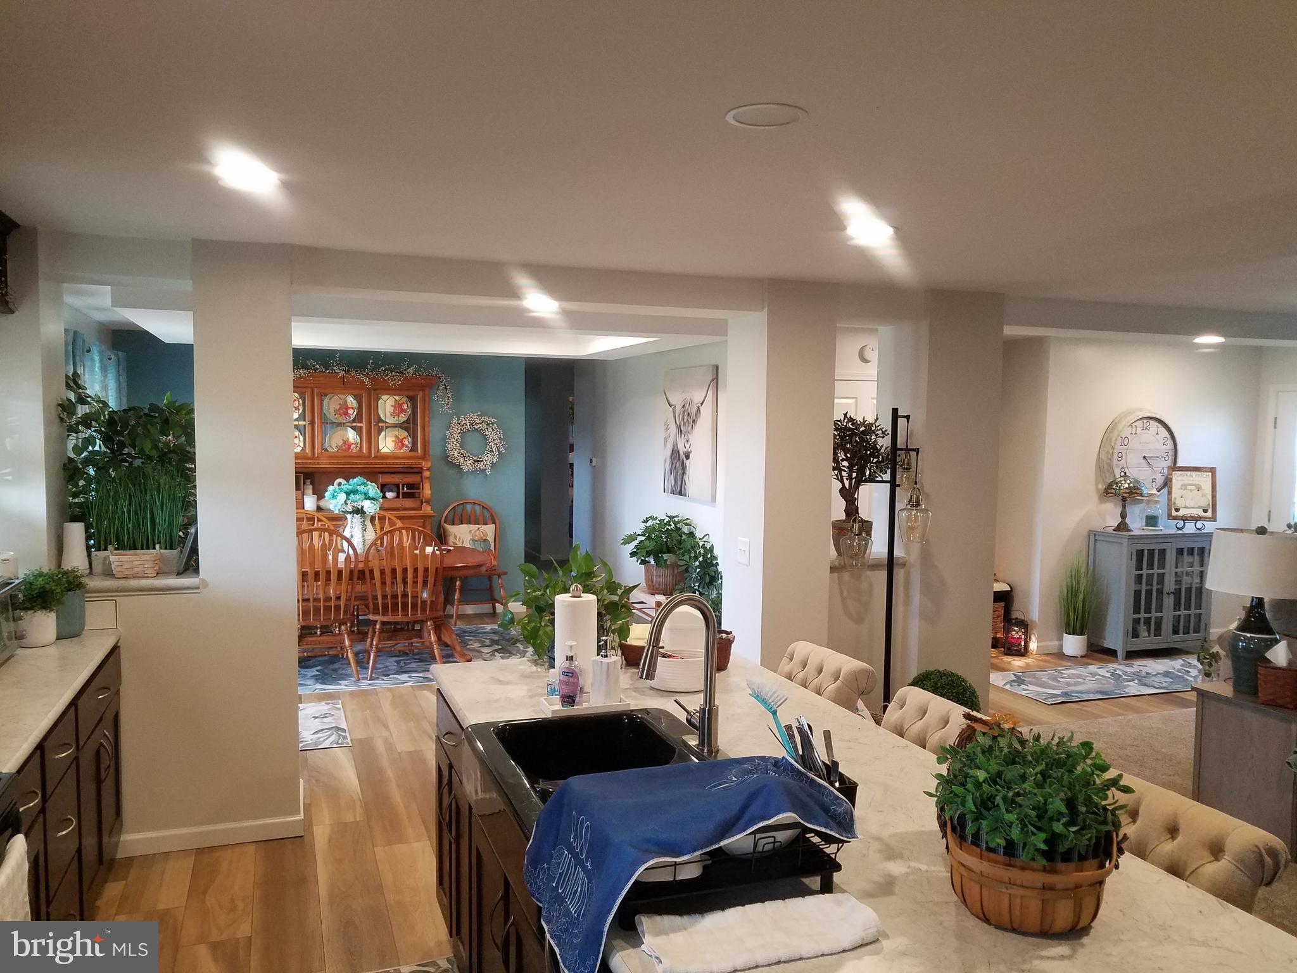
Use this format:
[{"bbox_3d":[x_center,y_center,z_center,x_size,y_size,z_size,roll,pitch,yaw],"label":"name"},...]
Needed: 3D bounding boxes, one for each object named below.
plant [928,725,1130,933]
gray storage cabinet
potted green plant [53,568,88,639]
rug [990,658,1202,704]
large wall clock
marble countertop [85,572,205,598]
[{"bbox_3d":[0.668,0.587,1.723,0.335,0.300,0.325,2,4,22],"label":"plant"},{"bbox_3d":[3.920,0.825,7.628,0.920,0.945,0.350,-1,4,-20],"label":"gray storage cabinet"},{"bbox_3d":[-2.194,0.439,3.686,0.140,0.265,0.135,-1,4,-20],"label":"potted green plant"},{"bbox_3d":[3.430,1.338,6.857,2.180,0.012,0.750,0,4,-18],"label":"rug"},{"bbox_3d":[3.889,-0.228,7.682,0.765,0.765,0.085,-1,4,-20],"label":"large wall clock"},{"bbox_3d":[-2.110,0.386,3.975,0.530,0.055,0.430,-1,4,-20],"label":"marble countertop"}]

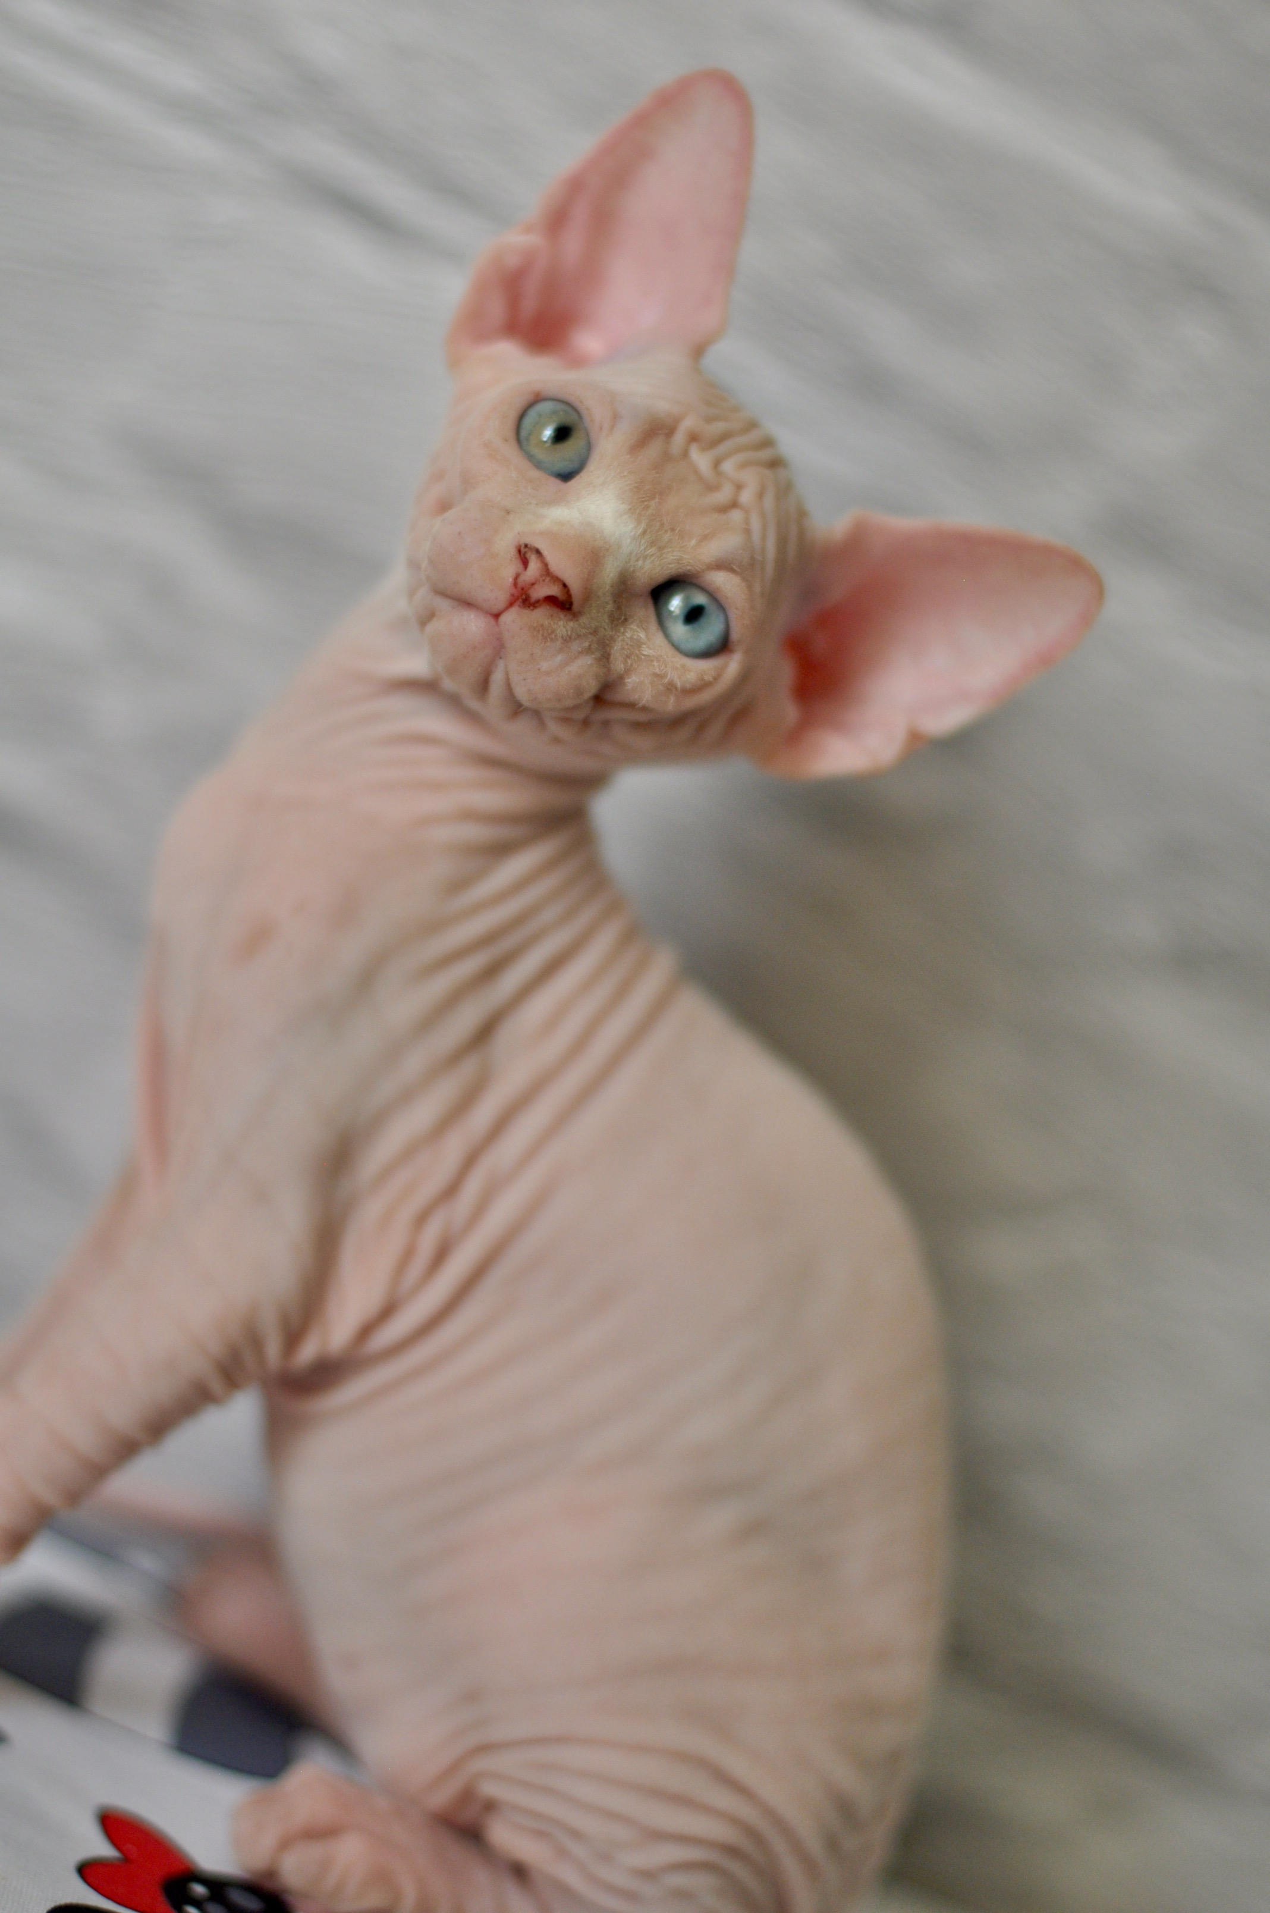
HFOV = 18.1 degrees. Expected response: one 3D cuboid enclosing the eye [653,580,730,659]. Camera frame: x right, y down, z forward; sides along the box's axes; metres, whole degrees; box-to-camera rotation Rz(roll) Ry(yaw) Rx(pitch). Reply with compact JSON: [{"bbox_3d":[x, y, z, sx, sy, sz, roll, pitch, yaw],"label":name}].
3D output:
[{"bbox_3d":[0.008,-0.049,0.580,0.013,0.011,0.009,53,-3,2],"label":"eye"}]

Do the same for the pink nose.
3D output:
[{"bbox_3d":[-0.012,-0.054,0.567,0.013,0.011,0.010,53,-3,2],"label":"pink nose"}]

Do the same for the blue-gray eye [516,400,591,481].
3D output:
[{"bbox_3d":[-0.012,-0.076,0.584,0.013,0.011,0.009,53,-3,2],"label":"blue-gray eye"}]

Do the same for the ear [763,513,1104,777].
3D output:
[{"bbox_3d":[0.045,-0.046,0.598,0.046,0.033,0.023,-15,15,-9],"label":"ear"}]

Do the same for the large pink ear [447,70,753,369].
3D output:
[{"bbox_3d":[-0.003,-0.111,0.602,0.033,0.045,0.023,27,-9,19],"label":"large pink ear"}]

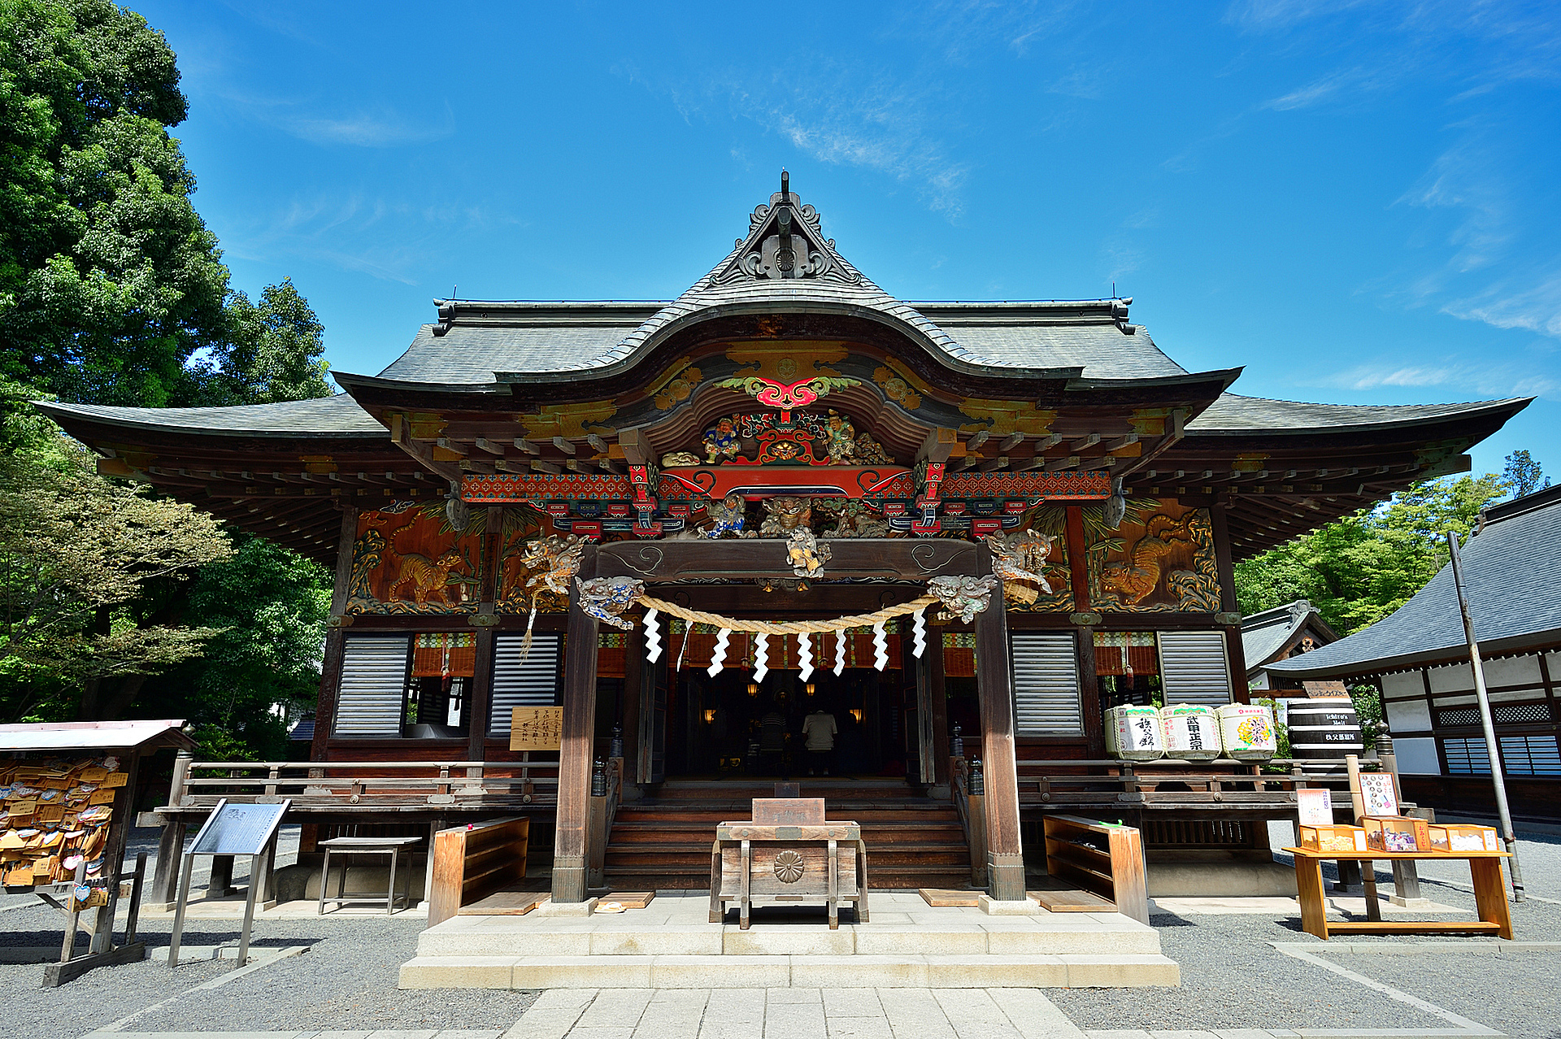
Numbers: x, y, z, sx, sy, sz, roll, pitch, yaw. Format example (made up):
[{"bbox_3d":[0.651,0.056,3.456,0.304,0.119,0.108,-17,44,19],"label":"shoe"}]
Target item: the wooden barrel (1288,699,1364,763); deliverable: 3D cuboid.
[{"bbox_3d":[6.237,2.506,9.923,0.720,0.850,0.720,0,-15,0],"label":"wooden barrel"}]

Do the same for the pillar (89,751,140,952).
[{"bbox_3d":[-4.941,2.445,6.473,0.105,1.447,0.105,1,-15,-5],"label":"pillar"}]

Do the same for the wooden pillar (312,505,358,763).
[{"bbox_3d":[-5.444,1.465,10.666,0.200,3.330,0.200,0,-15,0],"label":"wooden pillar"}]

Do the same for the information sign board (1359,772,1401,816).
[{"bbox_3d":[5.450,2.506,7.877,0.314,0.375,0.030,0,-15,0],"label":"information sign board"}]

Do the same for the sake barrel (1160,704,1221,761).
[{"bbox_3d":[4.561,2.368,9.625,0.600,0.575,0.600,-3,-15,10],"label":"sake barrel"}]

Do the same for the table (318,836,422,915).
[{"bbox_3d":[-4.240,3.653,8.907,0.865,0.670,0.630,0,-15,0],"label":"table"}]

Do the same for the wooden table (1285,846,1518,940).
[{"bbox_3d":[5.427,3.269,7.603,1.782,0.680,0.460,0,-15,0],"label":"wooden table"}]

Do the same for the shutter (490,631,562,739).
[{"bbox_3d":[-3.080,1.990,10.466,0.837,1.252,0.060,0,-14,0],"label":"shutter"}]

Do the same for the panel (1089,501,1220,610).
[{"bbox_3d":[4.636,0.433,10.817,1.575,1.468,0.110,0,-15,0],"label":"panel"}]

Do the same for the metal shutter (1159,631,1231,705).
[{"bbox_3d":[5.023,1.965,10.445,0.826,1.252,0.060,0,-14,0],"label":"metal shutter"}]

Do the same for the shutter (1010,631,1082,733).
[{"bbox_3d":[3.212,1.971,10.450,0.808,1.252,0.060,0,-14,0],"label":"shutter"}]

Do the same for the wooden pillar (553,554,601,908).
[{"bbox_3d":[-1.794,1.759,7.796,0.262,3.070,0.262,0,-15,0],"label":"wooden pillar"}]

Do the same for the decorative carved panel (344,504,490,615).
[{"bbox_3d":[-4.546,0.480,10.826,1.623,1.425,0.120,0,-14,0],"label":"decorative carved panel"}]

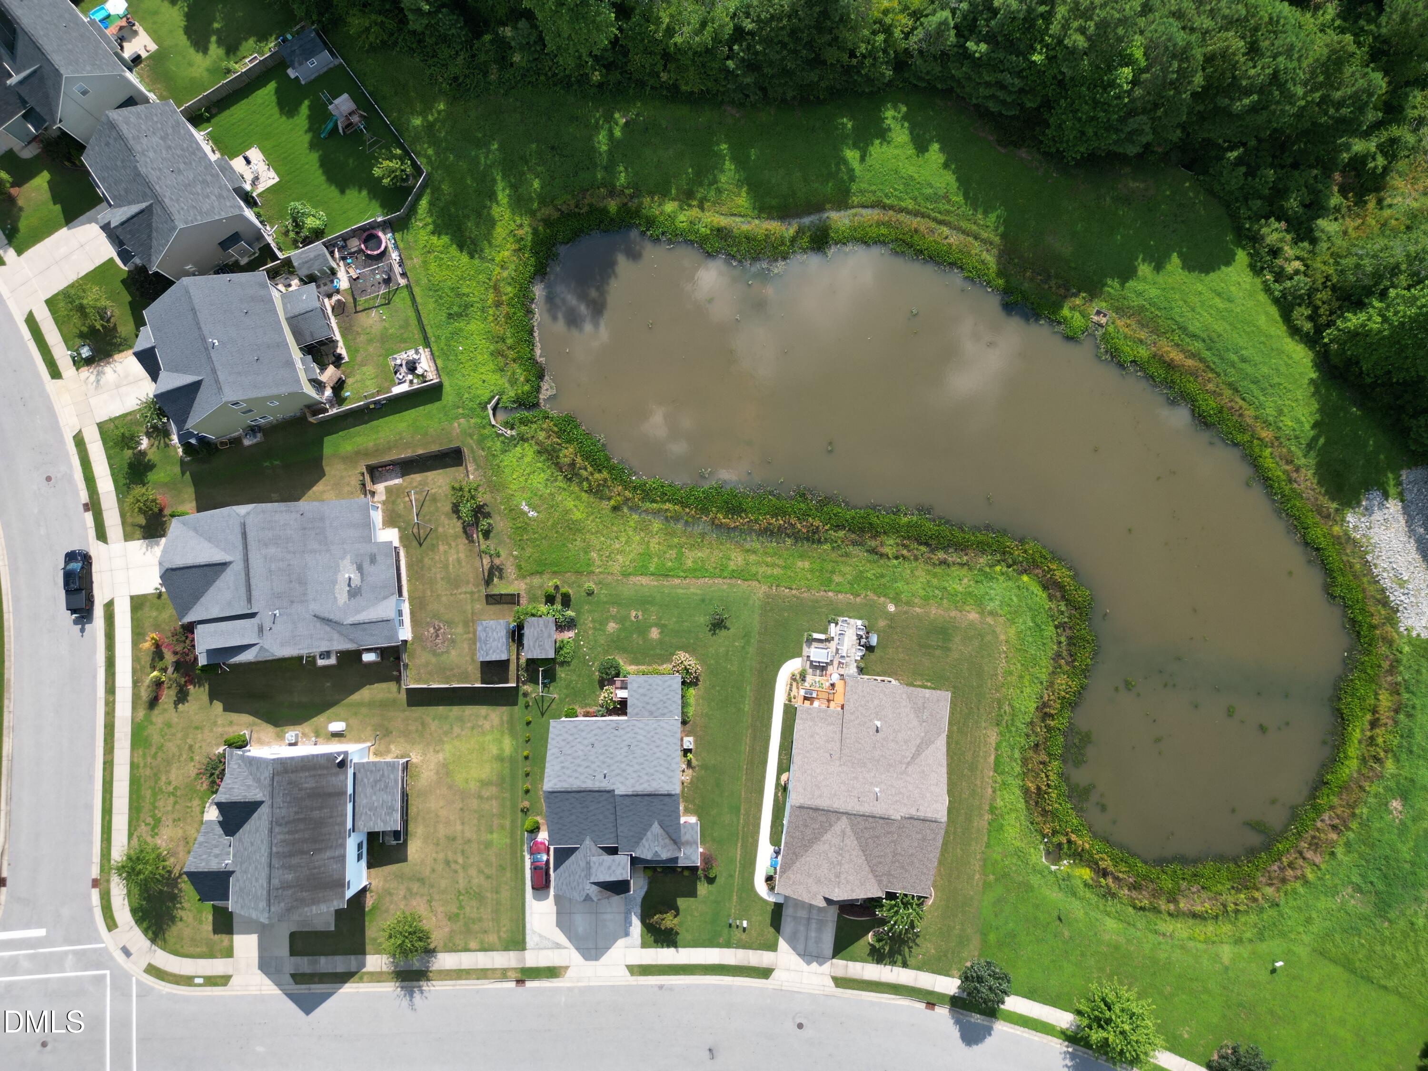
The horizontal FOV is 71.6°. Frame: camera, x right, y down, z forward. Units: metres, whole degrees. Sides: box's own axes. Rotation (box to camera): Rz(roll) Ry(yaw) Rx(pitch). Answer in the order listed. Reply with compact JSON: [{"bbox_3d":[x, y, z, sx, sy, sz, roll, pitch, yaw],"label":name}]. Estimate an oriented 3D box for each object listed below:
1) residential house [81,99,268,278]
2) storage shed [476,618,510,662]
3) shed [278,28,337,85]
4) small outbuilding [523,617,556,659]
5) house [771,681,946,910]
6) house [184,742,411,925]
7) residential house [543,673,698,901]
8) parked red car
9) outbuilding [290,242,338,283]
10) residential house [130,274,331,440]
[{"bbox_3d":[-52.696,-32.398,94.629,13.300,9.200,13.200,-33,86,-3],"label":"residential house"},{"bbox_3d":[-20.902,10.042,94.570,2.650,2.800,3.750,-4,86,0],"label":"storage shed"},{"bbox_3d":[-40.840,-48.147,99.043,3.730,2.900,2.650,-31,86,-2],"label":"shed"},{"bbox_3d":[-16.460,9.805,94.596,2.900,2.800,3.820,0,86,0],"label":"small outbuilding"},{"bbox_3d":[13.857,23.515,90.865,14.100,8.200,20.350,7,86,0],"label":"house"},{"bbox_3d":[-38.037,26.387,89.349,17.900,10.600,13.800,-1,86,0],"label":"house"},{"bbox_3d":[-8.080,22.839,90.229,13.450,9.500,19.750,0,86,0],"label":"residential house"},{"bbox_3d":[-16.371,31.075,93.502,1.820,1.660,4.640,0,86,0],"label":"parked red car"},{"bbox_3d":[-39.385,-26.840,97.477,3.250,2.700,2.350,-25,86,-2],"label":"outbuilding"},{"bbox_3d":[-46.205,-16.958,93.331,16.000,9.400,12.200,-20,86,-2],"label":"residential house"}]

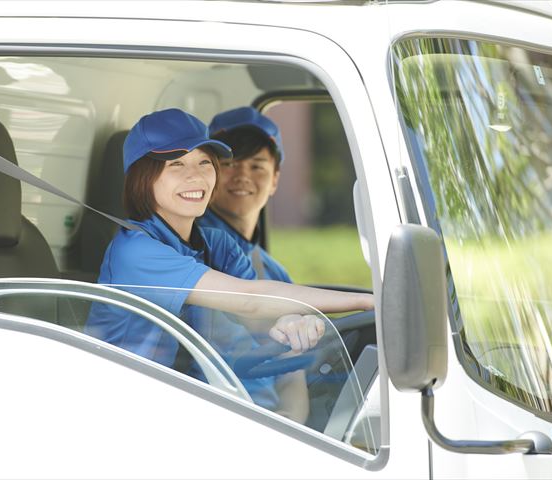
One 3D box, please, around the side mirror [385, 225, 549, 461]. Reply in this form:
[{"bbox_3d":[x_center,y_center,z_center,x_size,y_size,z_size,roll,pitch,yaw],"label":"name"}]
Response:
[{"bbox_3d":[0.359,0.190,7.650,0.230,0.440,0.270,0,0,26],"label":"side mirror"}]

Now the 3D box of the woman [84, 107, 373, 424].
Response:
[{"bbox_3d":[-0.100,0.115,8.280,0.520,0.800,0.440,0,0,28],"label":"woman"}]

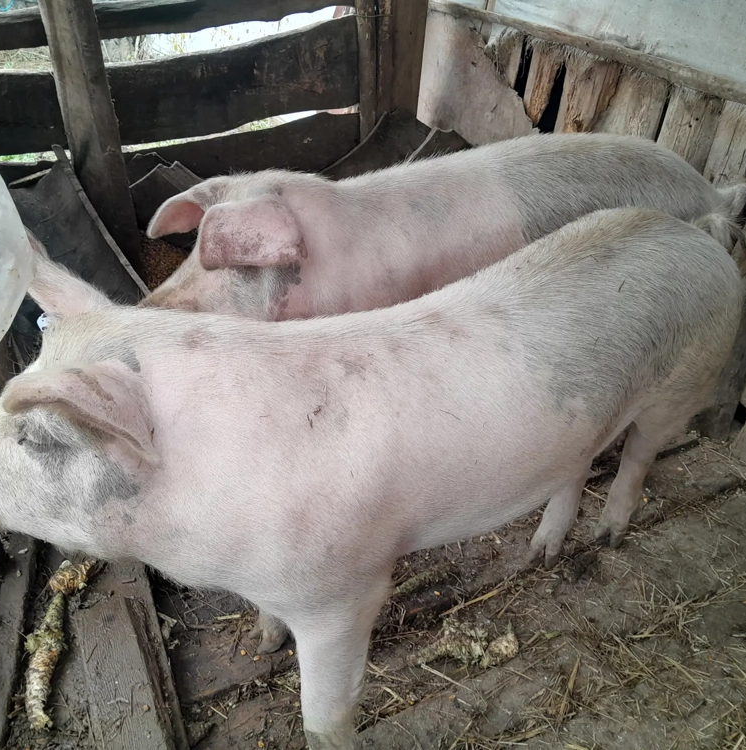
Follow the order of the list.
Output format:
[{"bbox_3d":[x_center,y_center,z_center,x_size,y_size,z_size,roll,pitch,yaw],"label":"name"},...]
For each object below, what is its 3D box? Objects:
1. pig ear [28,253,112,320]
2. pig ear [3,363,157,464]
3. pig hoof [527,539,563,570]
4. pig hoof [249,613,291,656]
[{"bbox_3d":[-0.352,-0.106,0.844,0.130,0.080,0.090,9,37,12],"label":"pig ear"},{"bbox_3d":[-0.281,0.040,0.727,0.140,0.080,0.100,-11,37,-14],"label":"pig ear"},{"bbox_3d":[0.331,0.346,1.440,0.053,0.045,0.060,29,45,33],"label":"pig hoof"},{"bbox_3d":[-0.178,0.447,1.294,0.066,0.050,0.053,-22,42,-28],"label":"pig hoof"}]

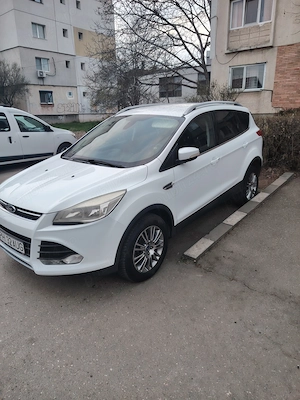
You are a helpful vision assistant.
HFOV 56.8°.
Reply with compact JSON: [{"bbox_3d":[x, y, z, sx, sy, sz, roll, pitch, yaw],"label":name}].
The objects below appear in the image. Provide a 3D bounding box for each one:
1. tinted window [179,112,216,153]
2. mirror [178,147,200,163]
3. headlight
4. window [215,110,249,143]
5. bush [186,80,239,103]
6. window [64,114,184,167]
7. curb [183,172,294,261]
[{"bbox_3d":[0.552,-0.759,3.272,0.110,0.520,1.000,-12,7,44],"label":"tinted window"},{"bbox_3d":[0.390,-0.457,2.831,0.190,0.170,0.230,-19,25,-41],"label":"mirror"},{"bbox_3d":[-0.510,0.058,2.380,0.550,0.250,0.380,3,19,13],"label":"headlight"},{"bbox_3d":[1.206,-1.092,4.053,0.120,0.450,1.340,-12,7,44],"label":"window"},{"bbox_3d":[2.004,-2.599,9.006,1.800,2.400,1.700,2,18,12],"label":"bush"},{"bbox_3d":[-0.339,-0.744,3.381,1.420,0.160,0.940,13,52,38],"label":"window"},{"bbox_3d":[1.771,0.059,4.637,0.160,0.110,4.350,13,24,37],"label":"curb"}]

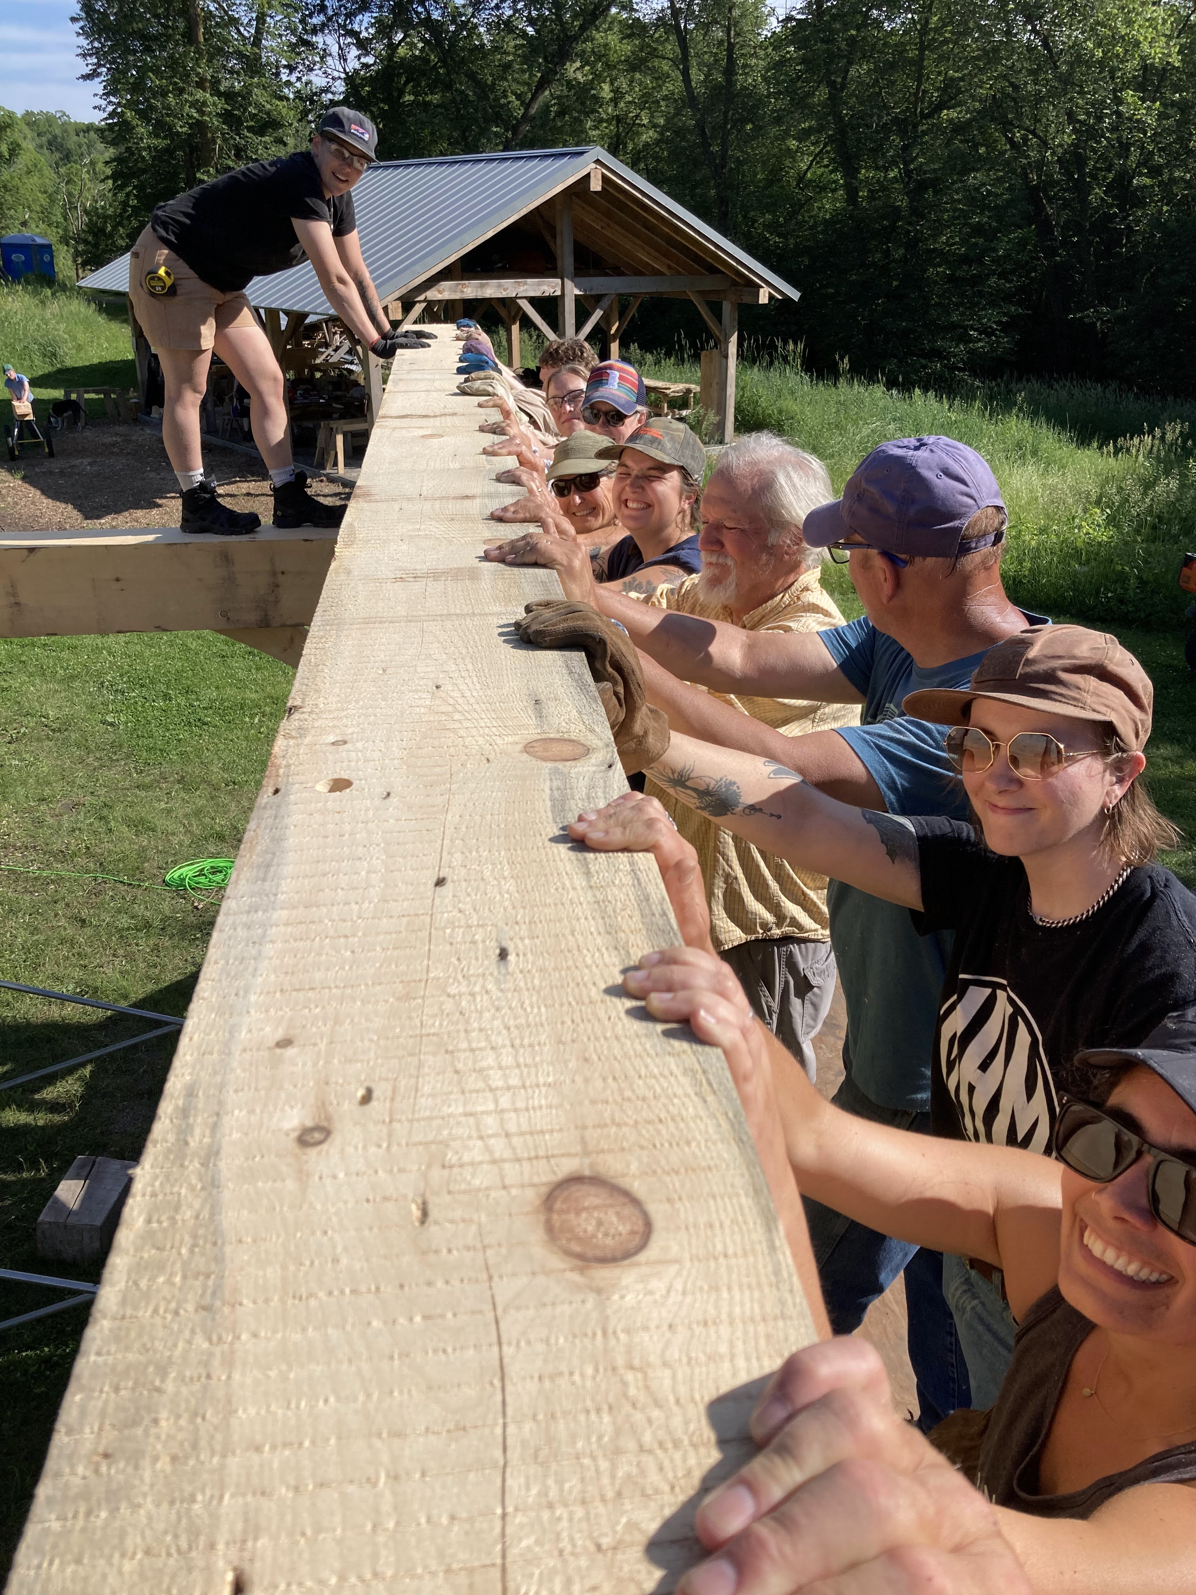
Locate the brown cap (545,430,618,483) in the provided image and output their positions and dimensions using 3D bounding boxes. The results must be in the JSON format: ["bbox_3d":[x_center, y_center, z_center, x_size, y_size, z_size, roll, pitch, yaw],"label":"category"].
[{"bbox_3d":[-0.038,-0.843,3.180,0.180,0.130,0.250,-1,16,29],"label":"brown cap"}]

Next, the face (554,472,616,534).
[{"bbox_3d":[-0.029,-0.724,3.170,0.145,0.170,0.140,-4,15,28],"label":"face"}]

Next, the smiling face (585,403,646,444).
[{"bbox_3d":[0.040,-1.025,3.580,0.150,0.170,0.140,16,28,19],"label":"smiling face"}]

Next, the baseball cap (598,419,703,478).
[{"bbox_3d":[0.112,-0.734,2.720,0.180,0.140,0.260,16,19,32],"label":"baseball cap"}]

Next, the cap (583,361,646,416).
[{"bbox_3d":[0.047,-1.149,3.620,0.175,0.150,0.260,18,29,18],"label":"cap"}]

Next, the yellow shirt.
[{"bbox_3d":[0.275,-0.056,2.438,0.400,0.740,0.470,-12,27,-25],"label":"yellow shirt"}]

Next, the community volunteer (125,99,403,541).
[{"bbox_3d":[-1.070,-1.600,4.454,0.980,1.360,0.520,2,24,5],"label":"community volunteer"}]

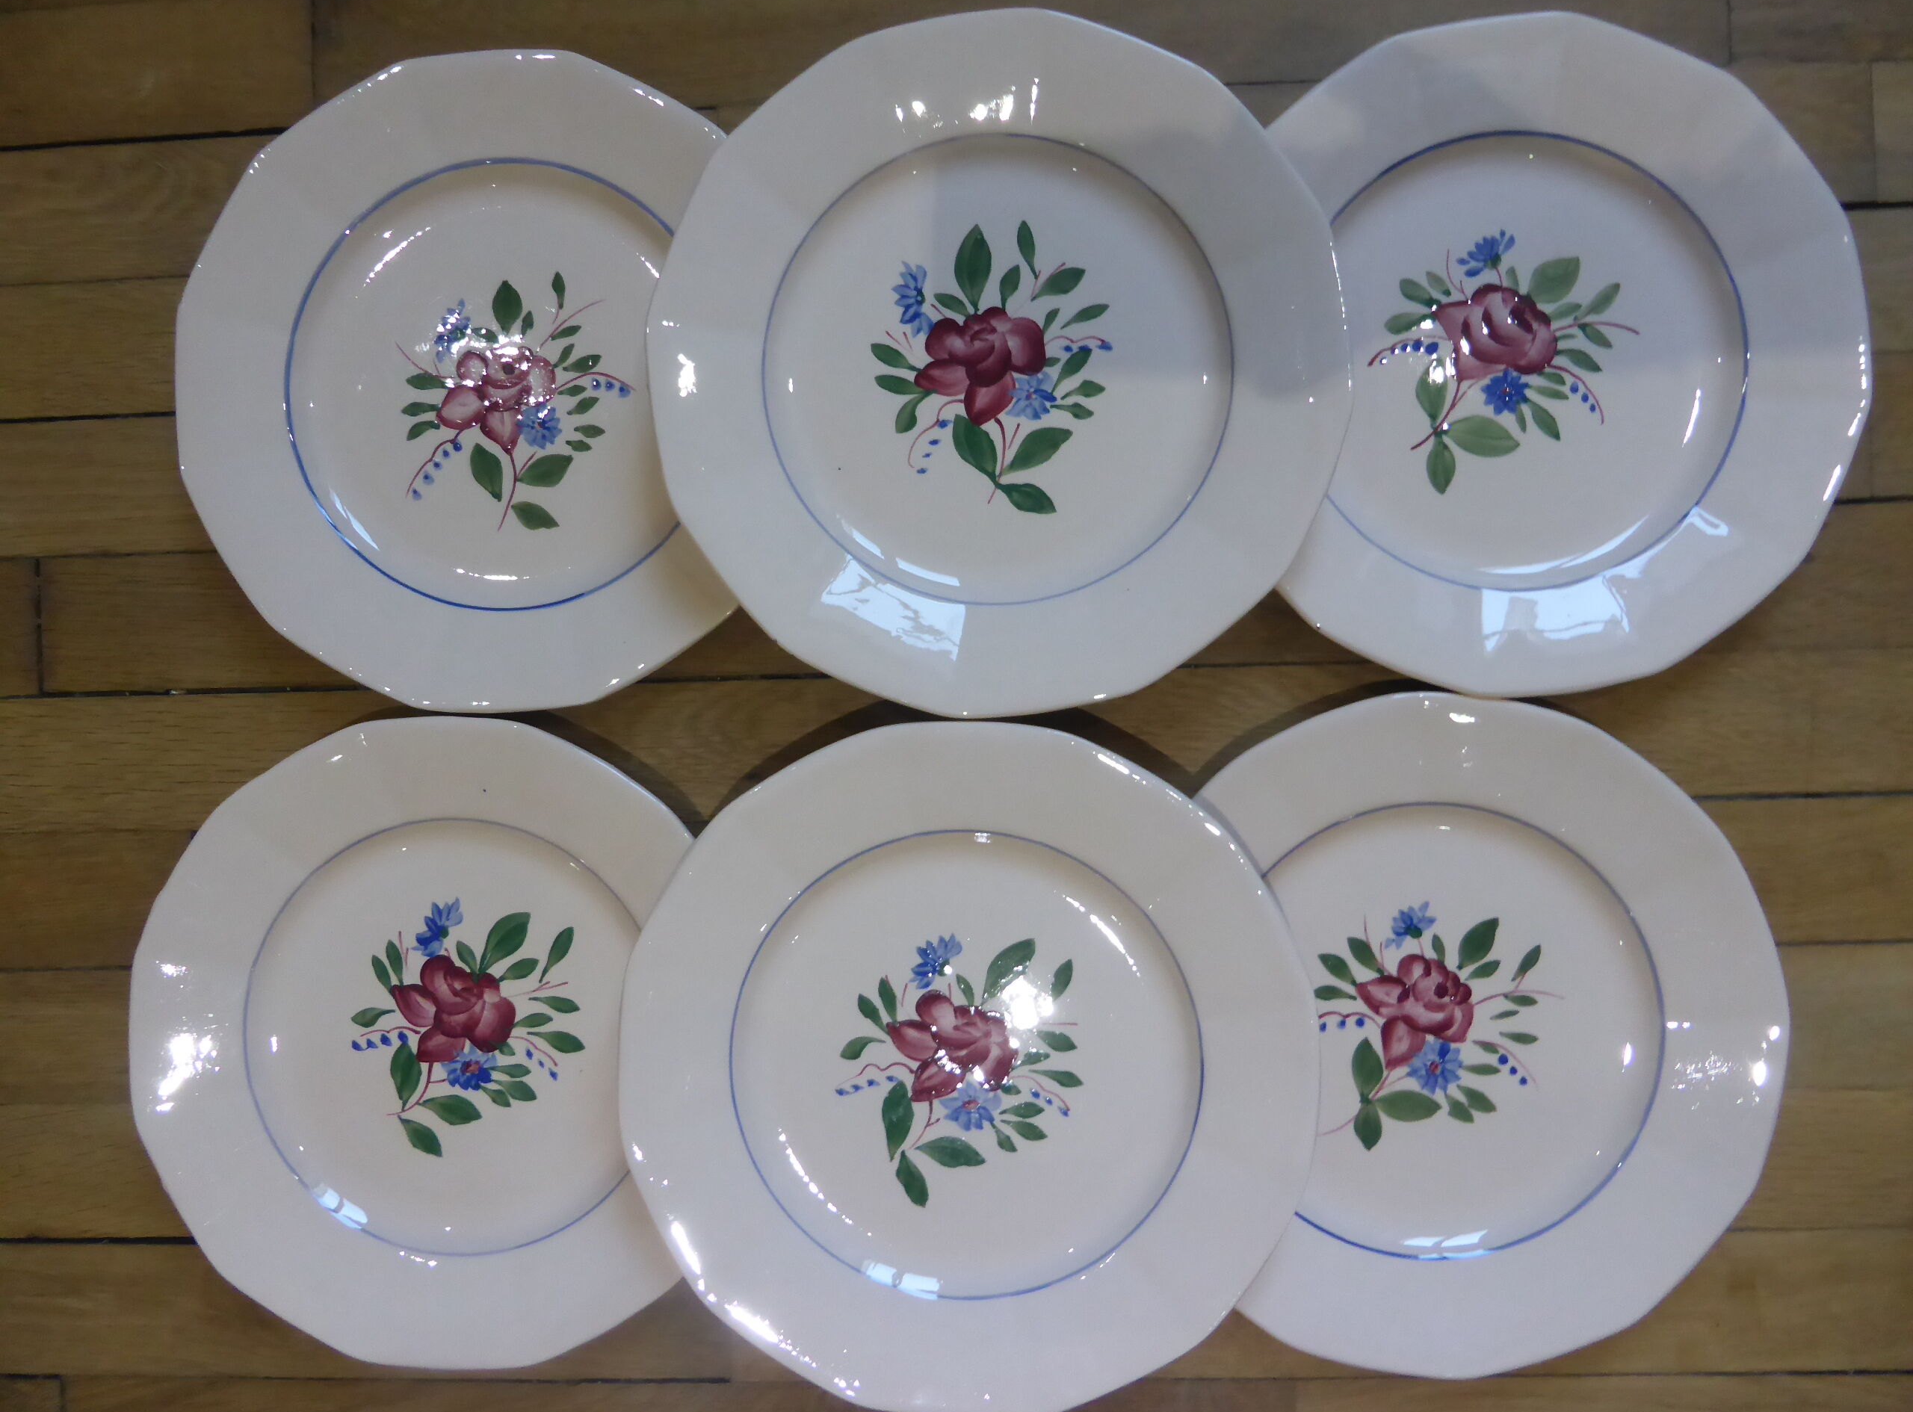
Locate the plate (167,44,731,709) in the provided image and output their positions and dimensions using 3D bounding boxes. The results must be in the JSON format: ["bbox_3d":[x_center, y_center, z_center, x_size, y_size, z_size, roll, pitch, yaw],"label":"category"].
[{"bbox_3d":[-0.166,-0.117,0.511,0.242,0.025,0.242,0,90,3],"label":"plate"}]

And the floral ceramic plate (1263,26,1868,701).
[{"bbox_3d":[0.199,-0.123,0.499,0.242,0.025,0.242,0,90,3],"label":"floral ceramic plate"}]

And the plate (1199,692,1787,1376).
[{"bbox_3d":[0.168,0.115,0.495,0.242,0.025,0.242,0,90,3],"label":"plate"}]

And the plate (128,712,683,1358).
[{"bbox_3d":[-0.187,0.123,0.517,0.242,0.025,0.242,0,90,3],"label":"plate"}]

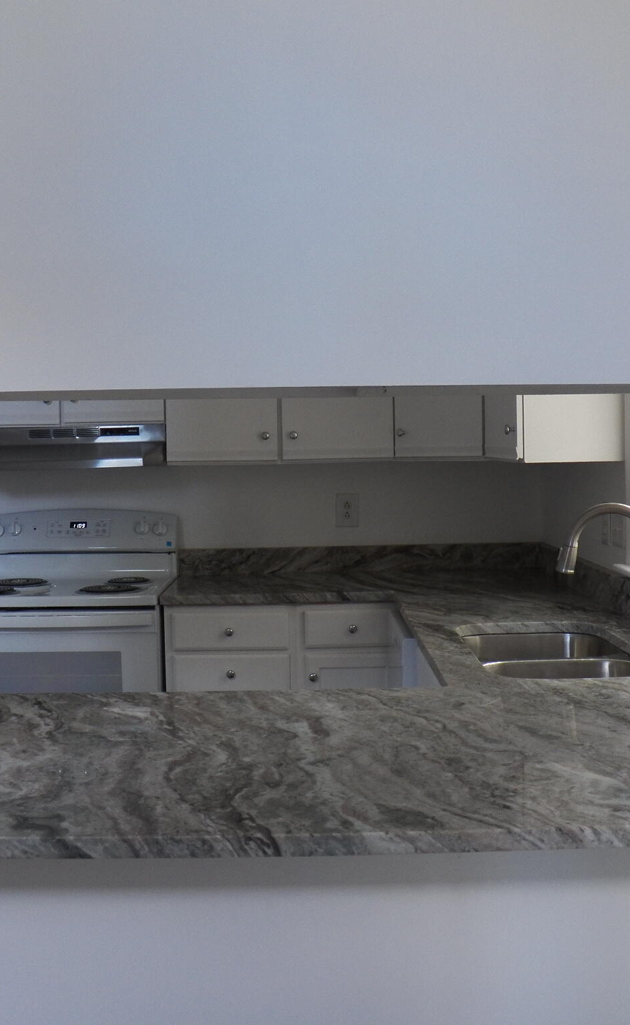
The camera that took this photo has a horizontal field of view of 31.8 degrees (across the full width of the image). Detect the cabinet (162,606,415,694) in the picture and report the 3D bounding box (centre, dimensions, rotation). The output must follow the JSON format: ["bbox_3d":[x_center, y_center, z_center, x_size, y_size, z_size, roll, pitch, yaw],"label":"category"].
[{"bbox_3d":[-0.089,0.708,4.048,0.823,0.852,0.624,-1,4,0],"label":"cabinet"}]

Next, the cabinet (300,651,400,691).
[{"bbox_3d":[0.124,0.754,4.052,0.368,0.633,0.624,-1,4,0],"label":"cabinet"}]

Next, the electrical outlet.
[{"bbox_3d":[0.129,-0.007,4.311,0.090,0.134,0.012,-1,4,0],"label":"electrical outlet"}]

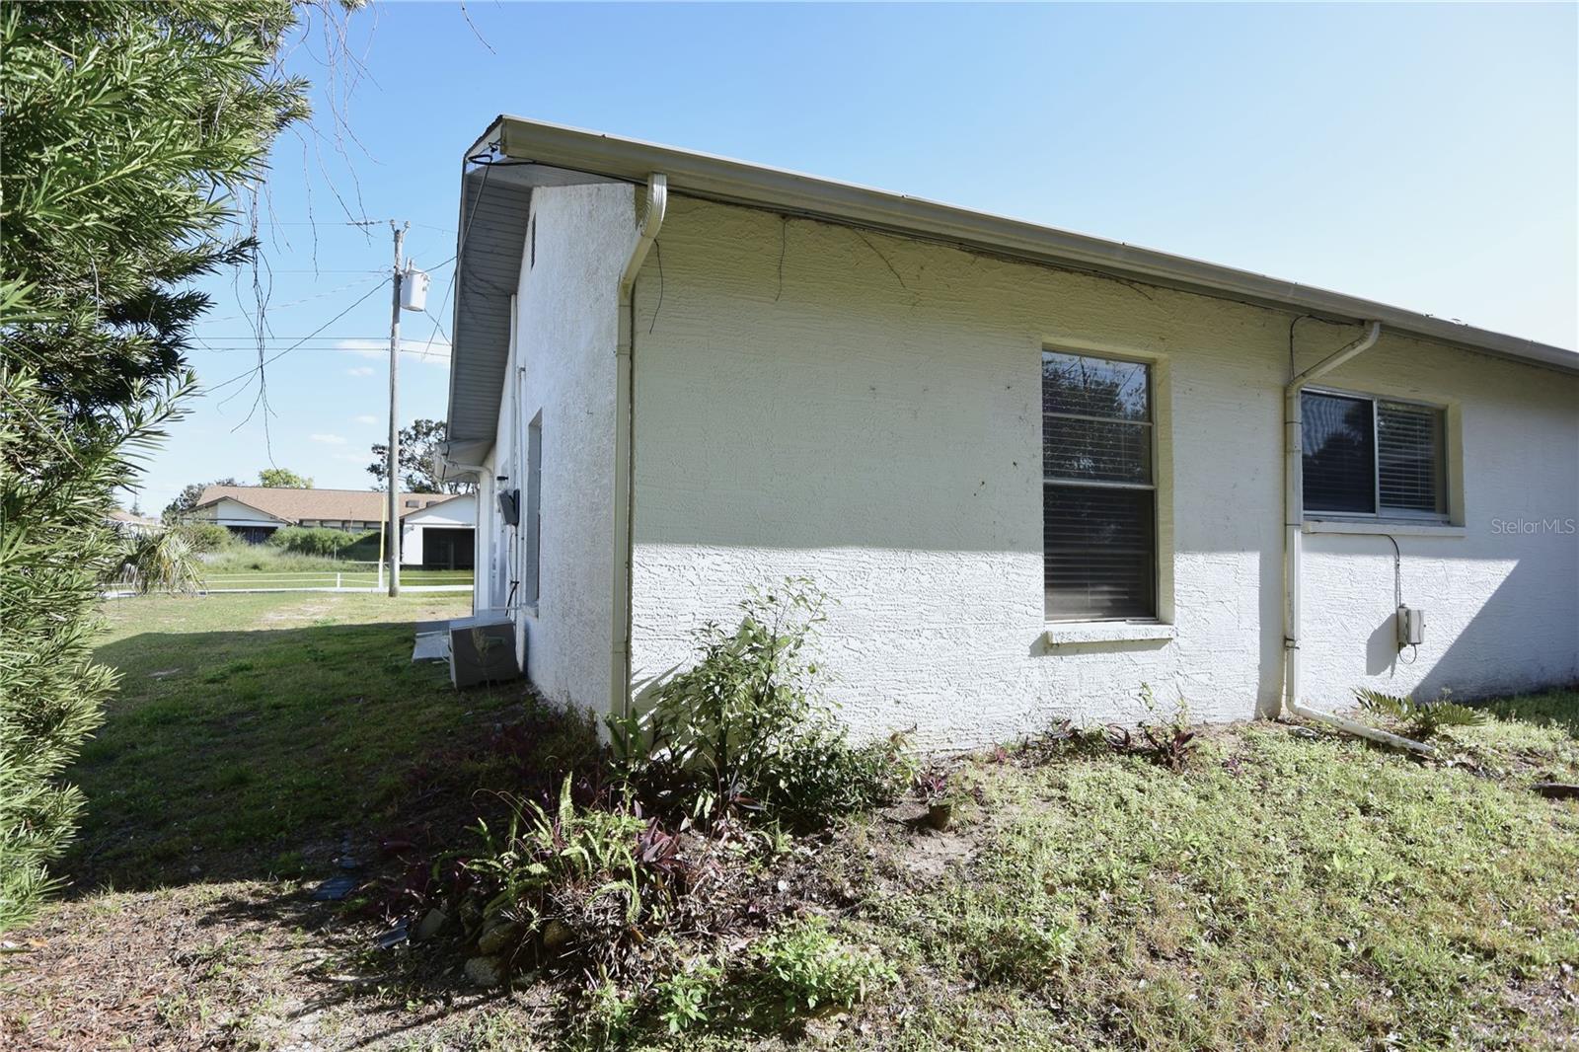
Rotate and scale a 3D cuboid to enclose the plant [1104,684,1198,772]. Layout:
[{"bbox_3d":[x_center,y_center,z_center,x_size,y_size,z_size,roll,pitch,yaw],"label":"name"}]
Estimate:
[{"bbox_3d":[1.799,0.968,3.988,0.380,0.420,0.320,1,-3,-23],"label":"plant"}]

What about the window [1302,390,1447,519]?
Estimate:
[{"bbox_3d":[4.185,-0.495,5.653,1.720,0.900,0.080,1,-3,-23],"label":"window"}]

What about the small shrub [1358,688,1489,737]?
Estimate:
[{"bbox_3d":[3.701,1.076,4.648,0.600,0.270,0.500,1,-3,-23],"label":"small shrub"}]

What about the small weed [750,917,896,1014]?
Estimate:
[{"bbox_3d":[0.086,1.137,2.080,0.340,0.180,0.290,1,-3,-23],"label":"small weed"}]

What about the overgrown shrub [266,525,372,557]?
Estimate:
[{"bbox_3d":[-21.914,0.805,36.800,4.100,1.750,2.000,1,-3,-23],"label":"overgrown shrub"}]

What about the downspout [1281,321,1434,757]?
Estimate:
[{"bbox_3d":[3.334,0.024,4.672,0.100,2.430,0.800,1,-3,-23],"label":"downspout"}]

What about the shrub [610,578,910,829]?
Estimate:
[{"bbox_3d":[-0.114,0.664,3.210,1.050,0.930,0.660,1,-3,-23],"label":"shrub"}]

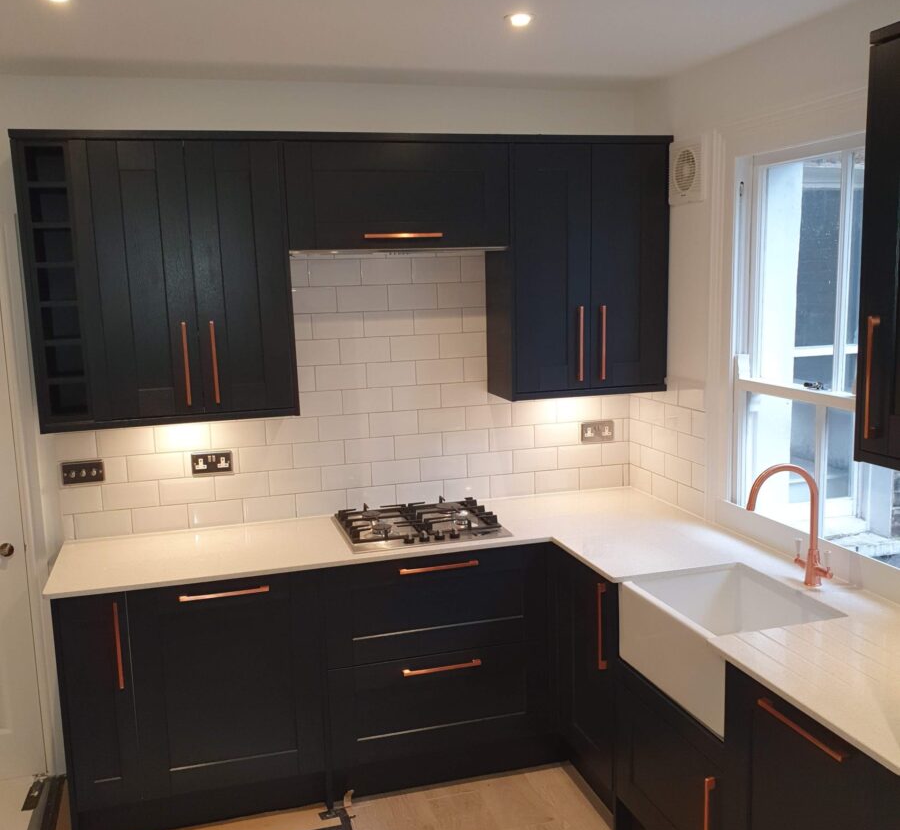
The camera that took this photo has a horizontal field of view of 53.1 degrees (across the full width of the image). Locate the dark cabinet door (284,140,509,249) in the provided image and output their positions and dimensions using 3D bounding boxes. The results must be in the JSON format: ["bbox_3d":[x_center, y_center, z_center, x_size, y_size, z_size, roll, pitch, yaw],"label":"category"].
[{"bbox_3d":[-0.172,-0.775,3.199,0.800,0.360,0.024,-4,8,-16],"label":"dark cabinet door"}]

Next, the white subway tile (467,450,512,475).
[{"bbox_3d":[0.166,0.204,3.732,0.199,0.097,0.010,-4,8,-16],"label":"white subway tile"}]

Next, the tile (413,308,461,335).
[{"bbox_3d":[-0.045,-0.374,3.612,0.200,0.100,0.010,-4,8,-16],"label":"tile"}]

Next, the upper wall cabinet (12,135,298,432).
[{"bbox_3d":[-0.994,-0.458,3.142,0.850,0.952,0.330,-4,8,-16],"label":"upper wall cabinet"}]

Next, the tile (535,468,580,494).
[{"bbox_3d":[0.457,0.281,3.817,0.198,0.098,0.010,-4,8,-16],"label":"tile"}]

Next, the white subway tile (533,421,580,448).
[{"bbox_3d":[0.452,0.085,3.821,0.200,0.099,0.008,-4,9,-16],"label":"white subway tile"}]

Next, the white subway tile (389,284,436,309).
[{"bbox_3d":[-0.144,-0.467,3.563,0.200,0.099,0.008,-4,9,-16],"label":"white subway tile"}]

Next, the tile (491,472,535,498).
[{"bbox_3d":[0.267,0.297,3.792,0.200,0.100,0.010,-4,8,-16],"label":"tile"}]

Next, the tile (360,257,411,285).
[{"bbox_3d":[-0.243,-0.553,3.503,0.198,0.098,0.010,-4,8,-16],"label":"tile"}]

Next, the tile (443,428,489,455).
[{"bbox_3d":[0.067,0.113,3.708,0.200,0.098,0.009,-4,8,-16],"label":"tile"}]

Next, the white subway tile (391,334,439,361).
[{"bbox_3d":[-0.139,-0.268,3.600,0.200,0.100,0.010,-4,8,-16],"label":"white subway tile"}]

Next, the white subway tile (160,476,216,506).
[{"bbox_3d":[-0.998,0.286,3.420,0.200,0.099,0.008,-4,9,-16],"label":"white subway tile"}]

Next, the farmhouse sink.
[{"bbox_3d":[0.823,0.655,2.588,0.450,0.228,0.572,-4,9,-17],"label":"farmhouse sink"}]

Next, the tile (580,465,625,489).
[{"bbox_3d":[0.650,0.267,3.872,0.198,0.098,0.010,-4,8,-16],"label":"tile"}]

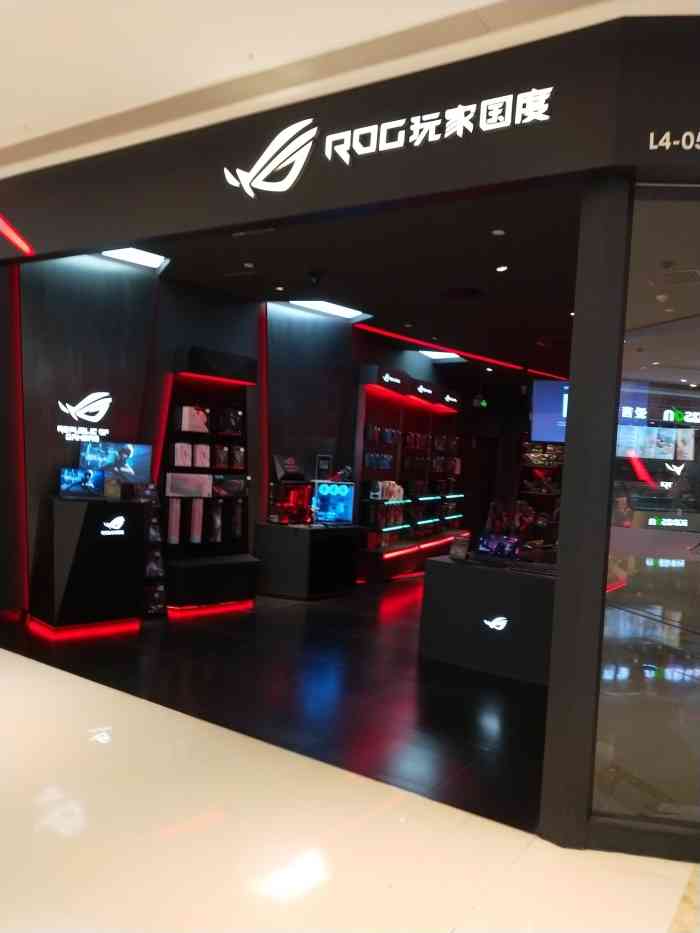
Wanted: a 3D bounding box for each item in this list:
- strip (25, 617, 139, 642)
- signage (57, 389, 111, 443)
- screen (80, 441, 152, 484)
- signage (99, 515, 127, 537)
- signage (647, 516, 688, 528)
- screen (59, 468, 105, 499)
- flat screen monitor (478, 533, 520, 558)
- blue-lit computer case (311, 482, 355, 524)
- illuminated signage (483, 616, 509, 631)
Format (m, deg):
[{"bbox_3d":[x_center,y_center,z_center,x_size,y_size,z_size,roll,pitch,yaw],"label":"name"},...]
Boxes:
[{"bbox_3d":[-2.171,1.271,5.208,0.690,0.070,0.560,0,4,-36],"label":"strip"},{"bbox_3d":[-2.371,-0.446,5.536,0.460,0.440,0.030,0,4,-30],"label":"signage"},{"bbox_3d":[-2.024,-0.035,5.363,0.590,0.365,0.060,1,4,-28],"label":"screen"},{"bbox_3d":[-1.927,0.481,5.052,0.210,0.165,0.020,0,4,-36],"label":"signage"},{"bbox_3d":[5.370,0.947,10.487,0.700,0.200,0.050,2,3,-3],"label":"signage"},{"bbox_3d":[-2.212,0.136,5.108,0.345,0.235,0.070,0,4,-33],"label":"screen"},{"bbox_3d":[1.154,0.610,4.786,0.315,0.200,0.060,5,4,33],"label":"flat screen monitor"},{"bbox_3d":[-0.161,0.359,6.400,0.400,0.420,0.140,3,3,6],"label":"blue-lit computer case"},{"bbox_3d":[1.044,1.127,4.450,0.175,0.090,0.020,4,4,29],"label":"illuminated signage"}]

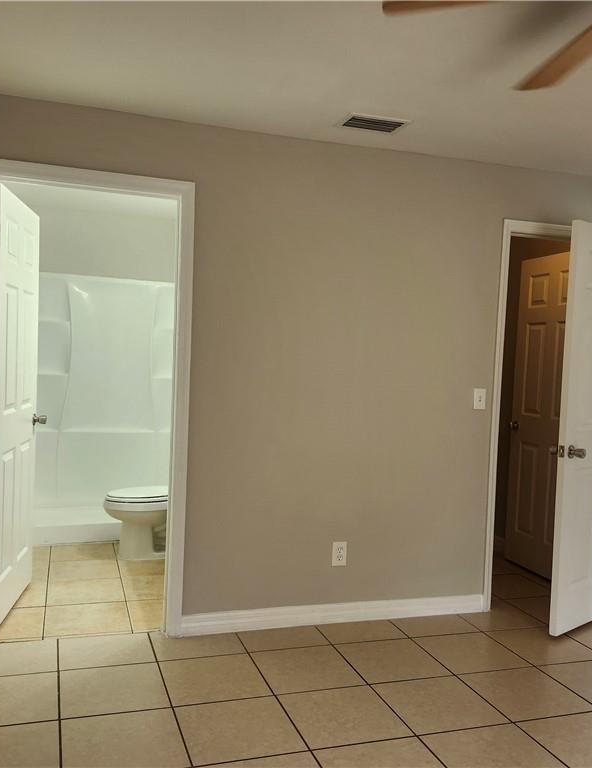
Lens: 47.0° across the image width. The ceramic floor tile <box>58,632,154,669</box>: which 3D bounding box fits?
[{"bbox_3d":[-0.836,1.186,3.028,0.394,0.010,0.343,2,2,-17],"label":"ceramic floor tile"}]

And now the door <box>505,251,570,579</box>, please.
[{"bbox_3d":[1.620,0.208,4.330,0.035,2.034,0.713,2,2,-17],"label":"door"}]

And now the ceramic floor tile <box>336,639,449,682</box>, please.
[{"bbox_3d":[0.433,1.251,3.076,0.400,0.010,0.400,2,2,-18],"label":"ceramic floor tile"}]

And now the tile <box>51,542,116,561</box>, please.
[{"bbox_3d":[-1.404,1.115,4.490,0.397,0.010,0.387,2,2,-17],"label":"tile"}]

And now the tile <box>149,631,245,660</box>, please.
[{"bbox_3d":[-0.460,1.211,3.173,0.400,0.010,0.320,2,2,-18],"label":"tile"}]

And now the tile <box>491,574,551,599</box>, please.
[{"bbox_3d":[1.326,1.232,4.140,0.395,0.010,0.394,2,2,-17],"label":"tile"}]

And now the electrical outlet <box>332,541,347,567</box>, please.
[{"bbox_3d":[0.223,0.862,3.443,0.072,0.117,0.008,2,2,-18],"label":"electrical outlet"}]

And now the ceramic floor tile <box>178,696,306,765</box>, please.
[{"bbox_3d":[-0.207,1.248,2.457,0.402,0.010,0.402,2,2,-18],"label":"ceramic floor tile"}]

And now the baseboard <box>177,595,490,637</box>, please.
[{"bbox_3d":[0.245,1.171,3.480,1.643,0.113,0.015,2,2,-18],"label":"baseboard"}]

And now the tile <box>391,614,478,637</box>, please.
[{"bbox_3d":[0.706,1.231,3.454,0.388,0.010,0.238,2,2,-17],"label":"tile"}]

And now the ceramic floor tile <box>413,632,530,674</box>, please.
[{"bbox_3d":[0.805,1.245,3.151,0.389,0.010,0.393,2,2,-17],"label":"ceramic floor tile"}]

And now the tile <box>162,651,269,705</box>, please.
[{"bbox_3d":[-0.339,1.230,2.831,0.402,0.010,0.402,2,2,-18],"label":"tile"}]

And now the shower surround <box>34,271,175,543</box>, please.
[{"bbox_3d":[-1.404,0.128,5.177,1.520,1.945,0.820,2,2,-18],"label":"shower surround"}]

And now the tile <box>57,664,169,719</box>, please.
[{"bbox_3d":[-0.727,1.218,2.709,0.402,0.010,0.402,2,2,-18],"label":"tile"}]

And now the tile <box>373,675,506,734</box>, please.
[{"bbox_3d":[0.561,1.266,2.689,0.400,0.010,0.400,2,2,-18],"label":"tile"}]

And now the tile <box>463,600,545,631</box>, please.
[{"bbox_3d":[1.078,1.260,3.705,0.400,0.010,0.400,2,2,-18],"label":"tile"}]

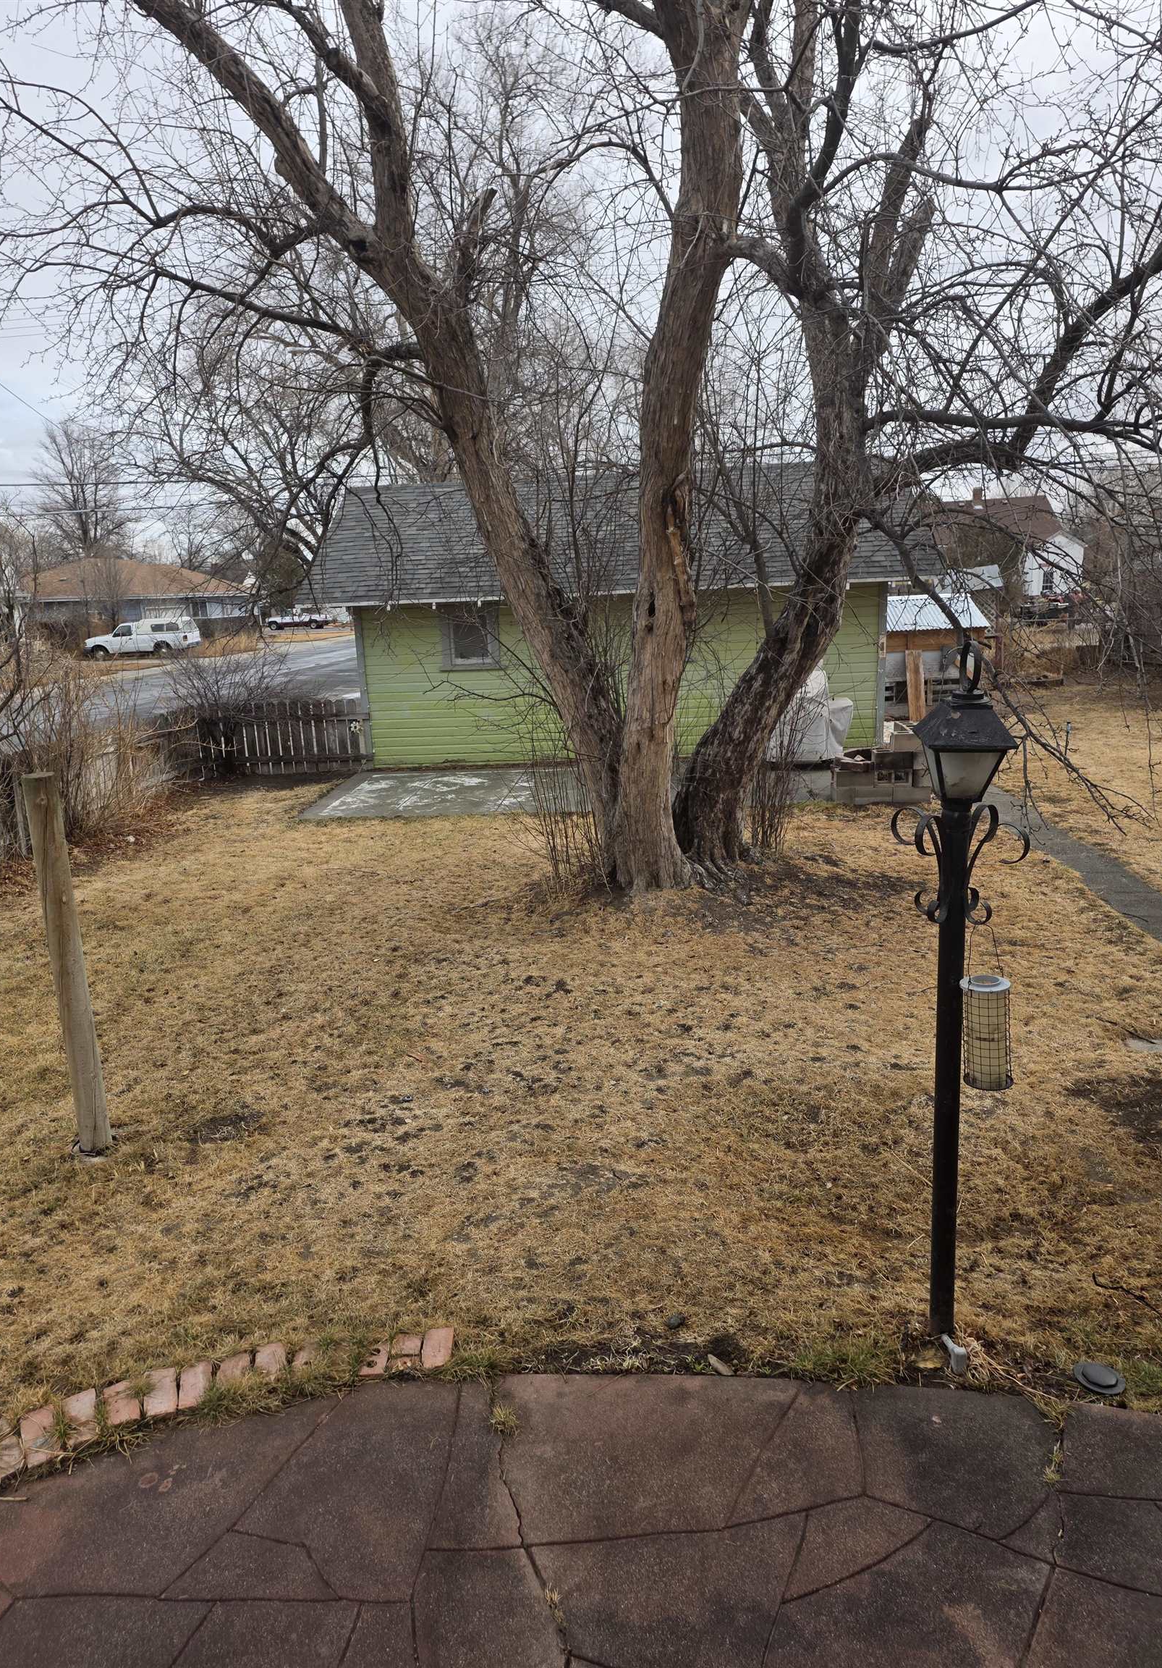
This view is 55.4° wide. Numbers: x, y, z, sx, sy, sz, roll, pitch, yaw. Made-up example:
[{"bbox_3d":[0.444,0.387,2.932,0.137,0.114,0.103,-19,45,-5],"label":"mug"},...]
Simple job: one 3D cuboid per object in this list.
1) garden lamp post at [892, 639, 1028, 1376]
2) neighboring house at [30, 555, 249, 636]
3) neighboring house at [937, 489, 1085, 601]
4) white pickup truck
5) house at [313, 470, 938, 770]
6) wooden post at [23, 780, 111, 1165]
[{"bbox_3d":[1.124,0.555,3.346,0.380,2.258,0.380,-1,13,9],"label":"garden lamp post"},{"bbox_3d":[-26.128,-14.097,66.248,13.500,4.800,9.500,-2,13,5],"label":"neighboring house"},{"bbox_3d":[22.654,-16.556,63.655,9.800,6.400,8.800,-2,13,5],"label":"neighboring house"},{"bbox_3d":[-20.100,-8.920,50.578,4.800,1.720,1.750,-2,13,3],"label":"white pickup truck"},{"bbox_3d":[0.640,-3.559,17.288,8.367,3.989,5.998,-2,13,5],"label":"house"},{"bbox_3d":[-2.274,0.605,4.904,0.135,1.773,0.135,-2,13,0],"label":"wooden post"}]

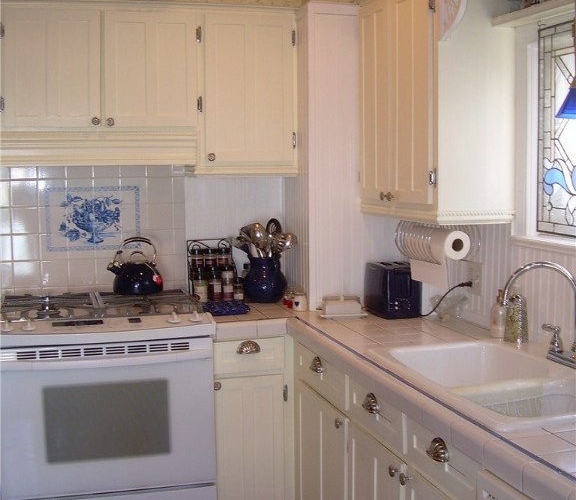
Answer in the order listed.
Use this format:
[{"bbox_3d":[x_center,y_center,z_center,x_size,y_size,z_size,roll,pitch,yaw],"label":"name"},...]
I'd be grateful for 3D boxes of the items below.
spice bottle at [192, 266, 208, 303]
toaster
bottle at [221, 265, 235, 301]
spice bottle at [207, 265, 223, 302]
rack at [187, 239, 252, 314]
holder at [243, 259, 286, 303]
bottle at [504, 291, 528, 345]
[{"bbox_3d":[-0.377,0.149,3.642,0.064,0.156,0.064,-2,6,-15],"label":"spice bottle"},{"bbox_3d":[0.392,0.146,3.159,0.148,0.187,0.222,-2,6,-16],"label":"toaster"},{"bbox_3d":[-0.253,0.137,3.522,0.049,0.142,0.049,-2,6,-16],"label":"bottle"},{"bbox_3d":[-0.307,0.141,3.507,0.054,0.138,0.054,-2,6,-16],"label":"spice bottle"},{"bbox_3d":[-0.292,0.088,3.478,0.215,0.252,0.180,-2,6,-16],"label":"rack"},{"bbox_3d":[-0.100,0.134,3.690,0.194,0.193,0.190,0,5,0],"label":"holder"},{"bbox_3d":[0.713,0.208,2.641,0.056,0.156,0.056,5,8,42],"label":"bottle"}]

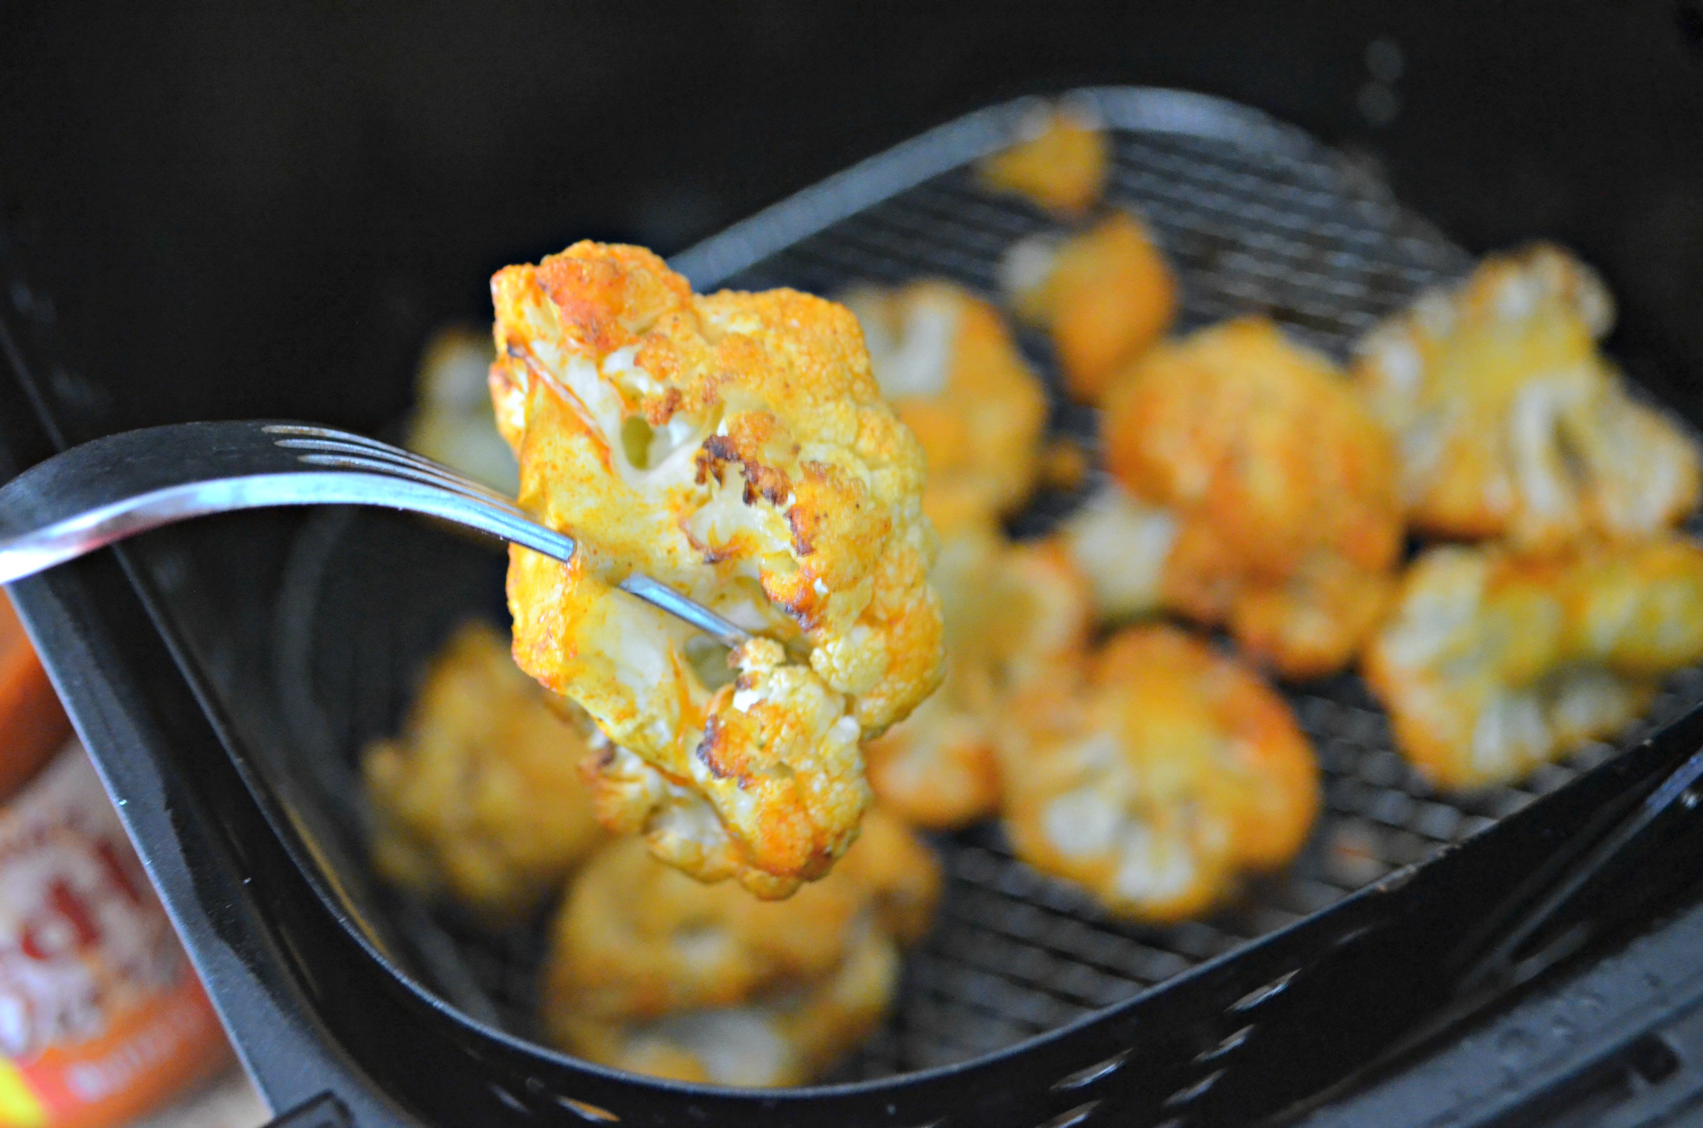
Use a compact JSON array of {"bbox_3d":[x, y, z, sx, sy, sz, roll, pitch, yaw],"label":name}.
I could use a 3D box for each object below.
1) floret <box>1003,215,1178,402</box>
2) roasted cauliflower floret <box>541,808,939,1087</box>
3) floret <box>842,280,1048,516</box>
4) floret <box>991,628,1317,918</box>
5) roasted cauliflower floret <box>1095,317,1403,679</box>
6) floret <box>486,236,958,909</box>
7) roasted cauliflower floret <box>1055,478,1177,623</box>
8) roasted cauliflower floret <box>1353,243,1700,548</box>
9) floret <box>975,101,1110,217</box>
[{"bbox_3d":[0.036,-0.039,0.343,0.025,0.023,0.033,-9,50,0],"label":"floret"},{"bbox_3d":[-0.013,0.046,0.272,0.046,0.032,0.033,-9,50,0],"label":"roasted cauliflower floret"},{"bbox_3d":[0.012,-0.024,0.330,0.032,0.028,0.039,-9,50,0],"label":"floret"},{"bbox_3d":[0.038,0.026,0.284,0.038,0.030,0.037,-9,50,0],"label":"floret"},{"bbox_3d":[0.053,-0.009,0.303,0.038,0.042,0.050,-9,50,0],"label":"roasted cauliflower floret"},{"bbox_3d":[-0.012,0.000,0.206,0.037,0.058,0.036,-6,7,-3],"label":"floret"},{"bbox_3d":[0.038,-0.002,0.317,0.018,0.015,0.023,-9,50,0],"label":"roasted cauliflower floret"},{"bbox_3d":[0.092,-0.022,0.310,0.045,0.041,0.041,-9,50,0],"label":"roasted cauliflower floret"},{"bbox_3d":[0.031,-0.066,0.371,0.021,0.017,0.020,-9,50,0],"label":"floret"}]

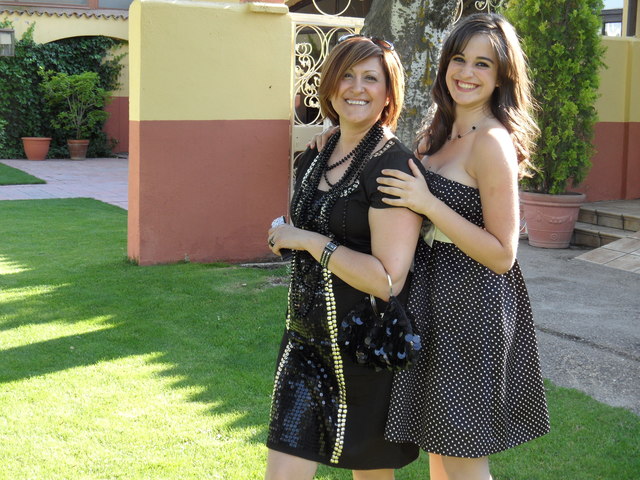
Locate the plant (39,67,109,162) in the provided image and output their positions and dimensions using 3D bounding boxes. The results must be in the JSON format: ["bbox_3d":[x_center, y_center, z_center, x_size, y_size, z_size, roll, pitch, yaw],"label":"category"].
[{"bbox_3d":[-5.290,-2.704,20.000,1.520,1.950,1.400,1,8,0],"label":"plant"}]

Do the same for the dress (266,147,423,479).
[{"bbox_3d":[0.072,0.154,2.640,0.470,0.867,0.360,8,11,41],"label":"dress"}]

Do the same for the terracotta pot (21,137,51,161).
[{"bbox_3d":[-6.097,-1.952,19.900,0.650,0.490,0.650,1,8,0],"label":"terracotta pot"}]

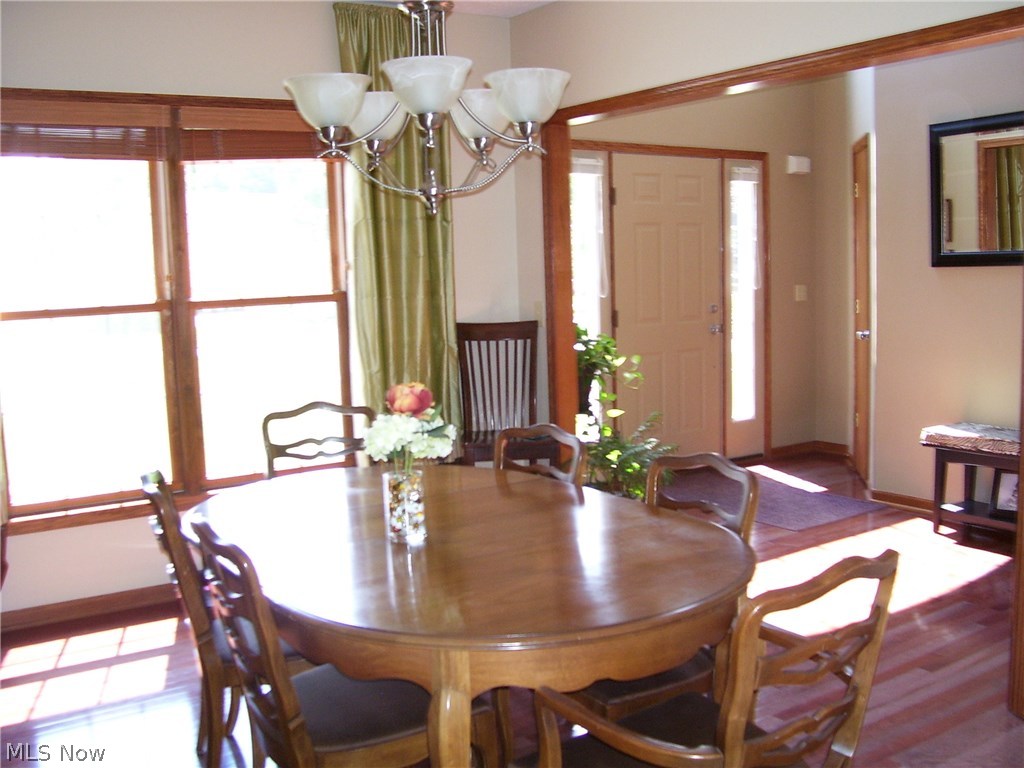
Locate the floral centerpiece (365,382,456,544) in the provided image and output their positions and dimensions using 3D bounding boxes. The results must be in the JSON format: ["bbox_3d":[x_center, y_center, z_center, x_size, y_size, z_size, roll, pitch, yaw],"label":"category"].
[{"bbox_3d":[-0.257,0.187,2.430,0.220,0.381,0.220,-2,7,-4],"label":"floral centerpiece"}]

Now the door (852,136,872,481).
[{"bbox_3d":[2.152,-0.426,6.215,0.050,2.050,0.700,0,7,12],"label":"door"}]

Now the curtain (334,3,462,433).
[{"bbox_3d":[-0.521,-0.669,4.789,0.560,2.150,0.120,-6,8,-33],"label":"curtain"}]

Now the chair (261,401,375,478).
[{"bbox_3d":[-0.634,0.542,3.635,0.510,0.910,0.540,-4,7,-18],"label":"chair"}]

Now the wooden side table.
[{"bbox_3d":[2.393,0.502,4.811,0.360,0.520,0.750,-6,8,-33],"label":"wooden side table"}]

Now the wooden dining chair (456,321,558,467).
[{"bbox_3d":[-0.025,0.260,5.018,0.460,1.100,0.500,-2,7,1],"label":"wooden dining chair"}]

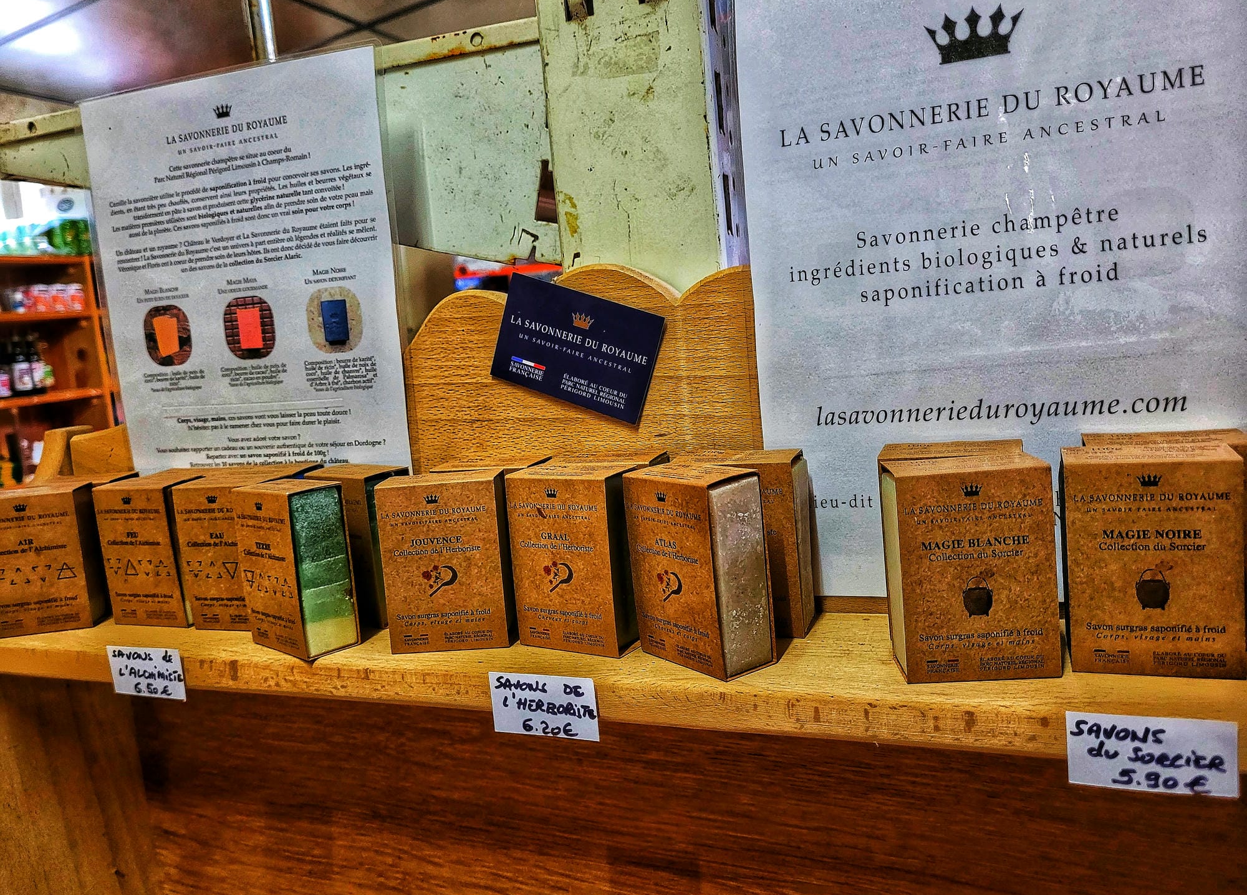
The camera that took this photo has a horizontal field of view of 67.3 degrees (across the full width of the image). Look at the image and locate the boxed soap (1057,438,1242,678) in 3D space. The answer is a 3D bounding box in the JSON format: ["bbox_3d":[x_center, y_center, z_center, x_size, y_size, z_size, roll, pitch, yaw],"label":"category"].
[{"bbox_3d":[0.195,0.042,0.348,0.056,0.080,0.028,-2,8,23],"label":"boxed soap"}]

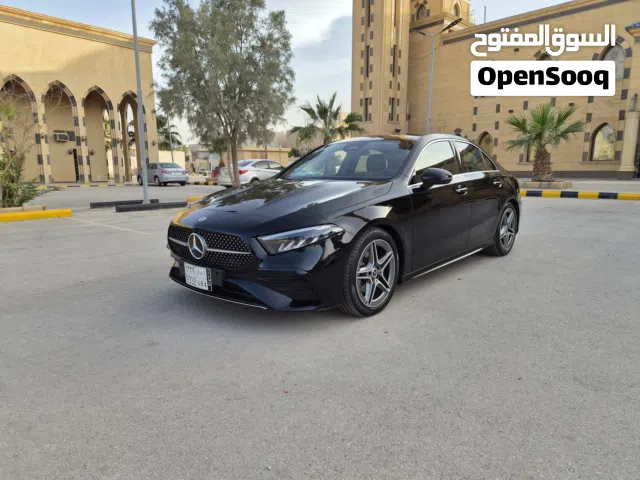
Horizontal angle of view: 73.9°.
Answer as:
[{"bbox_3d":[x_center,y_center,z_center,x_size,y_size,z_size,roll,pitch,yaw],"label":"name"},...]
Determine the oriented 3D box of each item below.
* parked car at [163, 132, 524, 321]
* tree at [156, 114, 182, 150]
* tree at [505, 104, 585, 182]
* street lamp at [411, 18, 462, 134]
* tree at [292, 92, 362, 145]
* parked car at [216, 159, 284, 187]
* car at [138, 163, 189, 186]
[{"bbox_3d":[0.670,-0.415,4.530,1.850,1.430,4.560,8,13,41],"label":"parked car"},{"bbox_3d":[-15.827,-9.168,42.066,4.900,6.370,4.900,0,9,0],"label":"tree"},{"bbox_3d":[9.540,-4.094,18.174,3.500,3.350,3.500,0,9,0],"label":"tree"},{"bbox_3d":[5.415,-6.479,20.920,2.700,7.710,0.350,8,12,39],"label":"street lamp"},{"bbox_3d":[0.410,-5.952,25.063,4.300,5.310,4.300,0,9,0],"label":"tree"},{"bbox_3d":[-3.100,-3.360,21.600,1.750,1.450,4.450,6,11,32],"label":"parked car"},{"bbox_3d":[-9.900,-4.120,26.600,1.770,1.470,4.540,-8,13,-41],"label":"car"}]

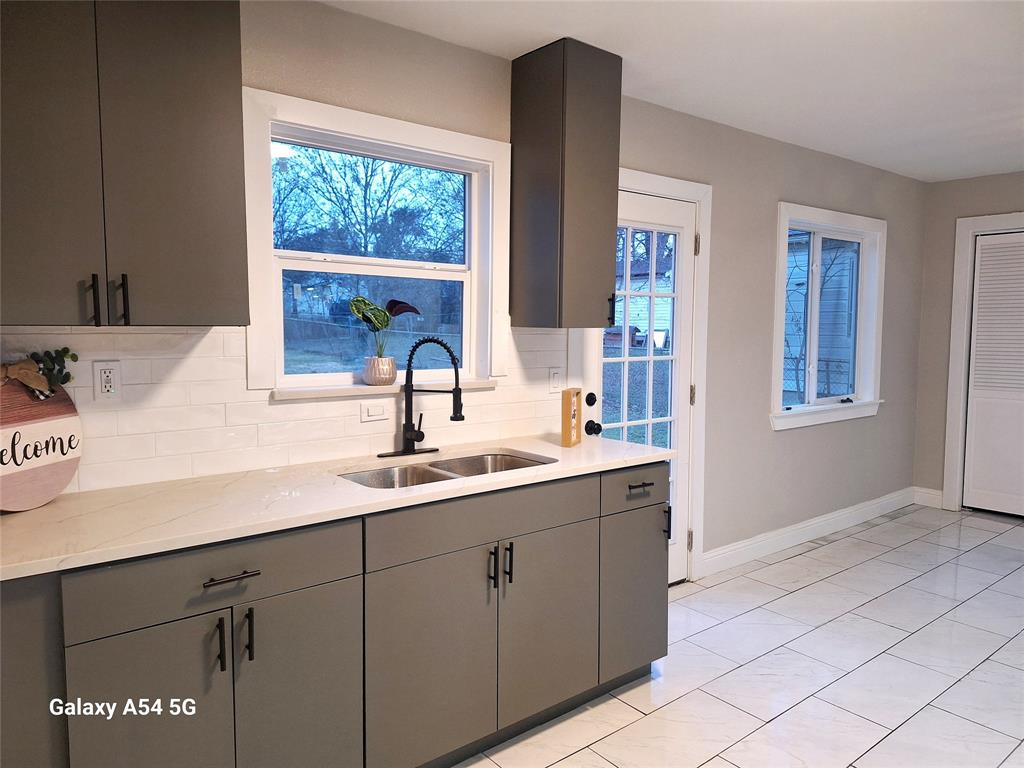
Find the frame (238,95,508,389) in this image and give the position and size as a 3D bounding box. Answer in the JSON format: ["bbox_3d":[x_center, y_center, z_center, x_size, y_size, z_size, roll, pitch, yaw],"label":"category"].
[{"bbox_3d":[-0.465,-0.471,2.579,1.090,1.010,0.130,-4,6,-37],"label":"frame"}]

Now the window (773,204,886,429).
[{"bbox_3d":[2.117,-0.432,4.550,1.410,1.380,0.120,-4,6,-37],"label":"window"}]

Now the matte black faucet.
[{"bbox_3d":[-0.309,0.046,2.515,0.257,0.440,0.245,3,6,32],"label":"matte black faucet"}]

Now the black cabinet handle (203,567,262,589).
[{"bbox_3d":[-0.678,0.470,1.641,0.128,0.012,0.035,-4,6,-37],"label":"black cabinet handle"}]

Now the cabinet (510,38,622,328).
[{"bbox_3d":[0.219,-0.778,2.831,0.305,1.085,0.325,-4,6,-37],"label":"cabinet"}]

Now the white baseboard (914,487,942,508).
[{"bbox_3d":[3.264,0.894,5.354,0.016,0.130,0.225,-4,6,-37],"label":"white baseboard"}]

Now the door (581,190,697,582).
[{"bbox_3d":[0.642,0.086,3.450,0.810,2.035,0.050,-4,6,-37],"label":"door"}]

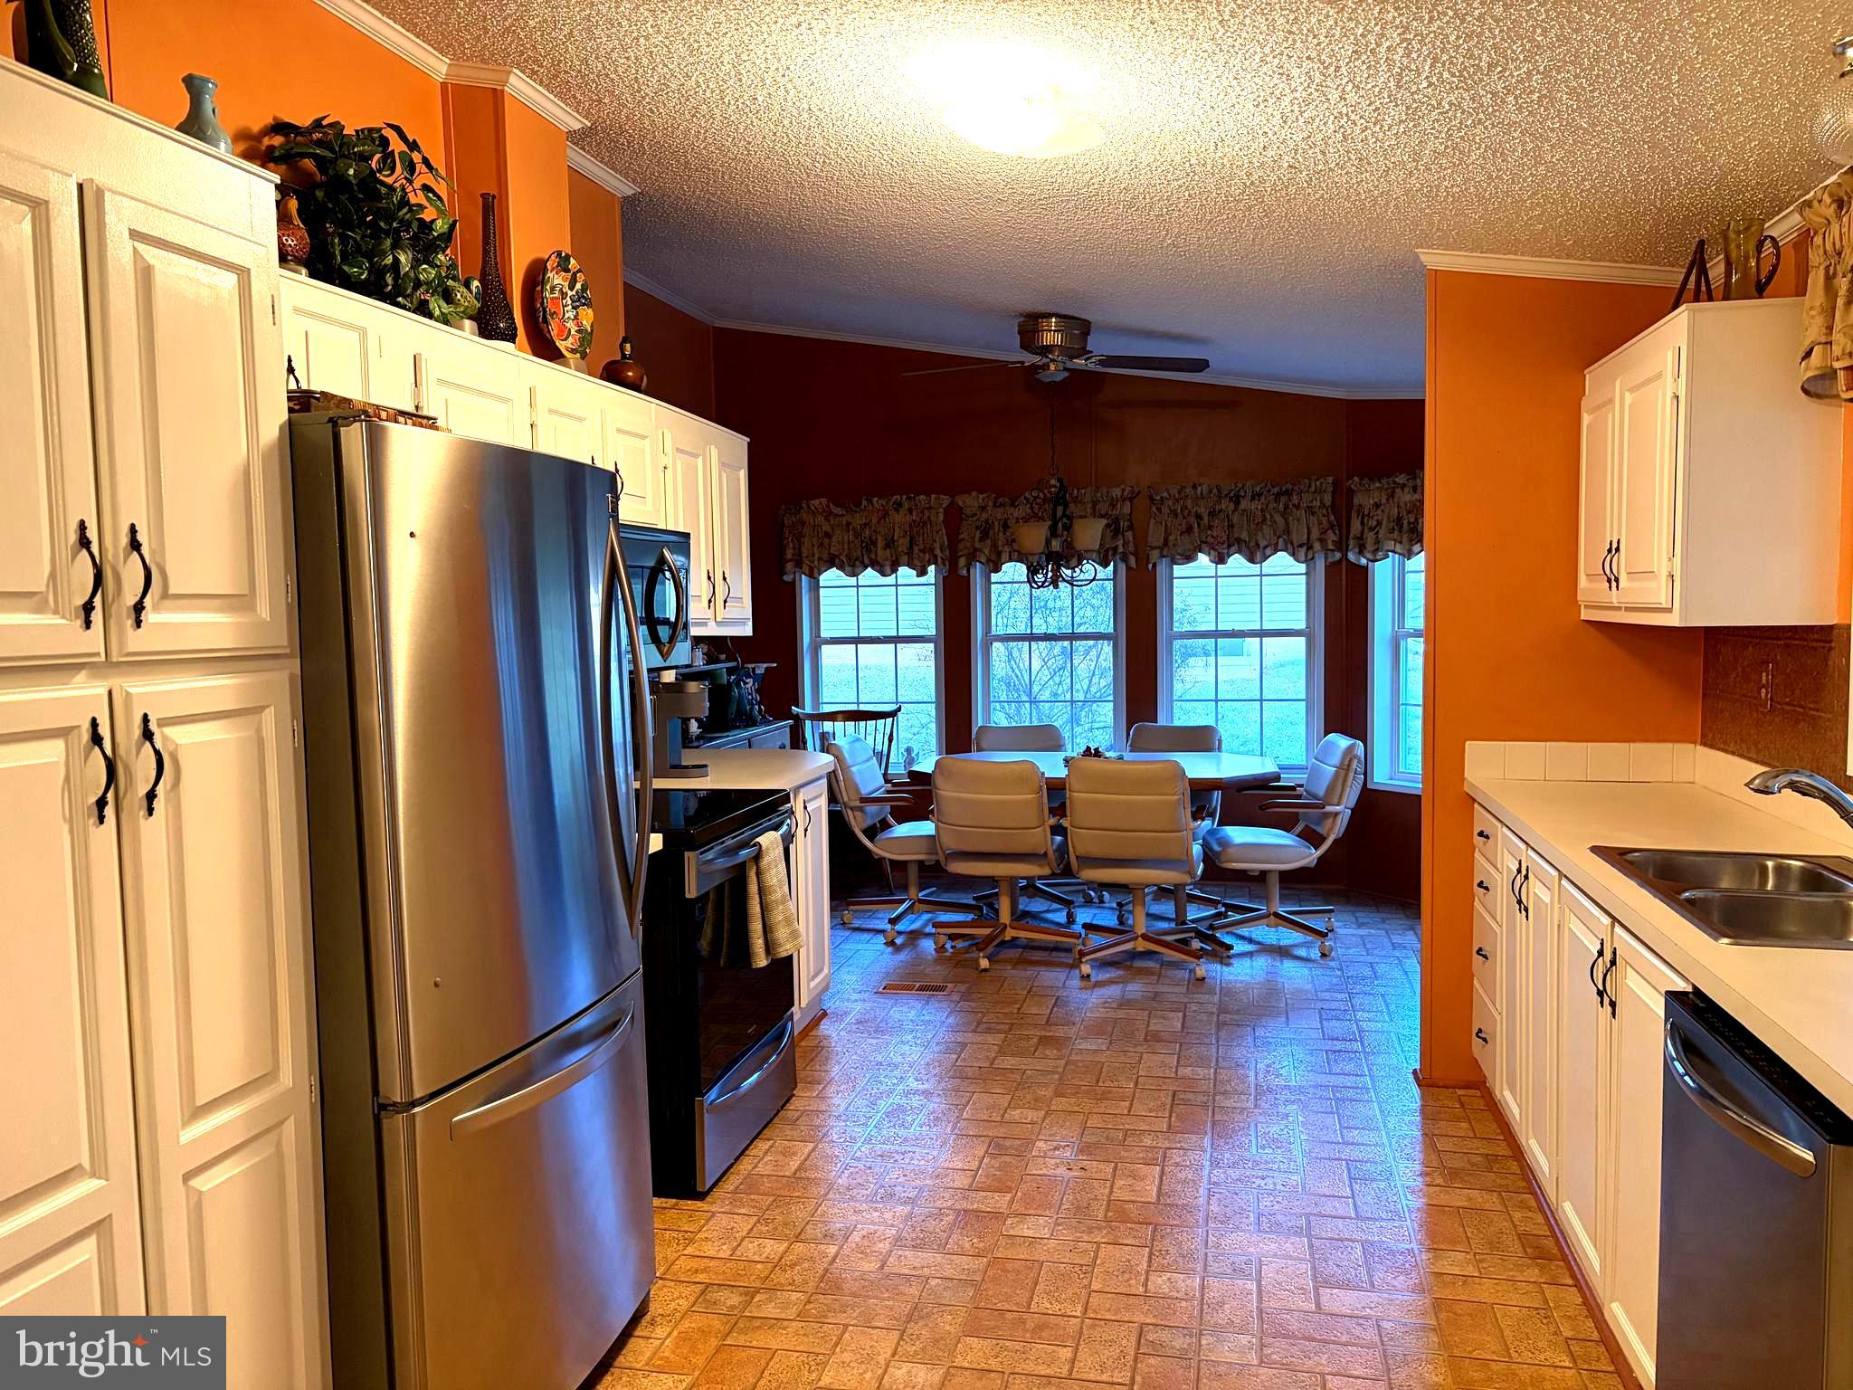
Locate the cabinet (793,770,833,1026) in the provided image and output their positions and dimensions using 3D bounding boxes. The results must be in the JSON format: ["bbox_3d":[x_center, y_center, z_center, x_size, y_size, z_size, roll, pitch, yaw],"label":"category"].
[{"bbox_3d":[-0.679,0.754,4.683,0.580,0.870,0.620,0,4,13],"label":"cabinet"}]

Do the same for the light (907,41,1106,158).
[{"bbox_3d":[0.211,-1.330,3.225,0.410,0.110,0.410,0,4,13],"label":"light"}]

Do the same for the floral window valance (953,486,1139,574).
[{"bbox_3d":[0.612,-0.843,7.161,0.960,0.425,0.120,0,4,13],"label":"floral window valance"}]

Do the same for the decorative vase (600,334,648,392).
[{"bbox_3d":[-0.877,-0.947,4.052,0.135,0.190,0.135,0,4,13],"label":"decorative vase"}]

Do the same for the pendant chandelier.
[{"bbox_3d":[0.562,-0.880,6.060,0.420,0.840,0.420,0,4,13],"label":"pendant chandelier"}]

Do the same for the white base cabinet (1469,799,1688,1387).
[{"bbox_3d":[1.689,0.800,3.077,0.600,0.860,2.050,0,4,13],"label":"white base cabinet"}]

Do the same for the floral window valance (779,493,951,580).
[{"bbox_3d":[-0.333,-0.846,7.377,0.940,0.450,0.120,0,4,13],"label":"floral window valance"}]

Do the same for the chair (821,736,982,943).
[{"bbox_3d":[-0.103,0.622,6.264,0.640,0.872,0.570,0,4,10],"label":"chair"}]

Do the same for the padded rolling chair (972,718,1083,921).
[{"bbox_3d":[0.499,0.583,6.679,0.570,0.872,0.640,-1,4,6],"label":"padded rolling chair"}]

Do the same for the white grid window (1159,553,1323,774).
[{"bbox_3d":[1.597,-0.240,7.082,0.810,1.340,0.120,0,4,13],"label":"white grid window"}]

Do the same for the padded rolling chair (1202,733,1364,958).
[{"bbox_3d":[1.508,0.613,5.928,0.640,0.872,0.570,-1,4,3],"label":"padded rolling chair"}]

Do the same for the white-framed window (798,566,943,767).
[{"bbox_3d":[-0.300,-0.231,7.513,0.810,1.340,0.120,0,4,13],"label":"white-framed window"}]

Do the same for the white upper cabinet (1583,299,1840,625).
[{"bbox_3d":[1.938,-0.537,3.522,0.335,0.710,0.940,0,4,13],"label":"white upper cabinet"}]

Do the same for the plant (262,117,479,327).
[{"bbox_3d":[-1.160,-0.995,2.941,0.390,0.420,0.450,0,4,13],"label":"plant"}]

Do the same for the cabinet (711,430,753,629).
[{"bbox_3d":[-0.801,-0.536,4.678,0.340,0.690,0.340,0,4,13],"label":"cabinet"}]

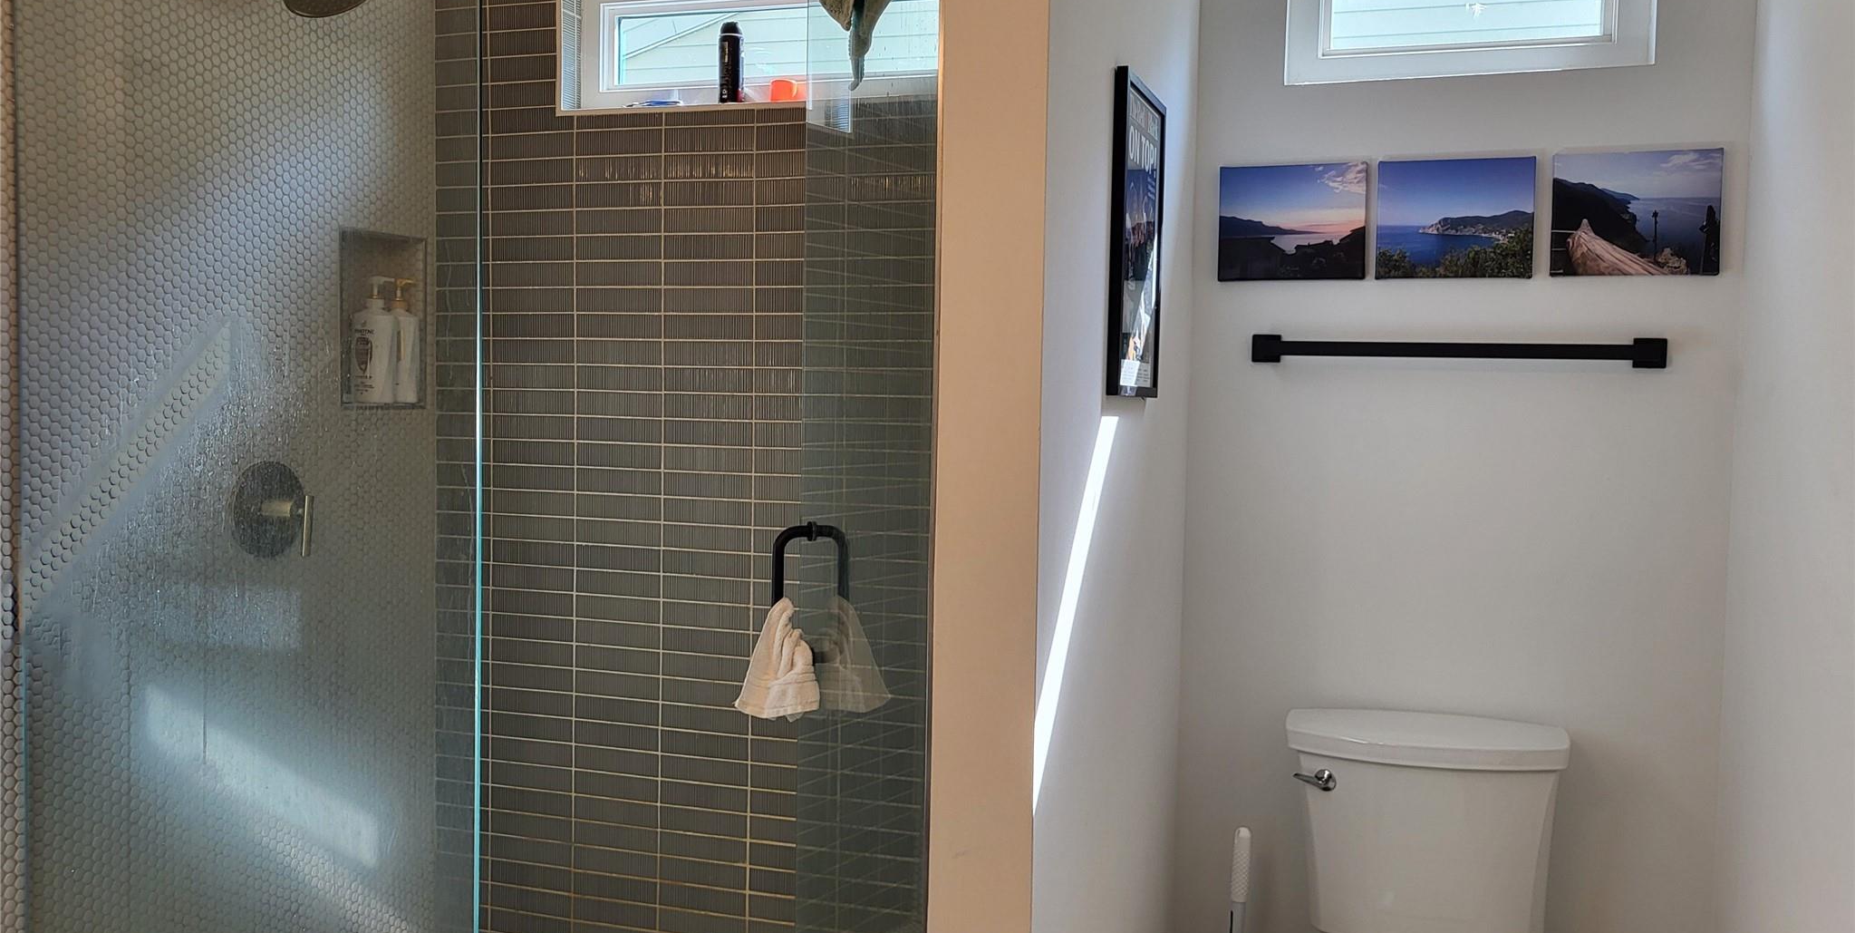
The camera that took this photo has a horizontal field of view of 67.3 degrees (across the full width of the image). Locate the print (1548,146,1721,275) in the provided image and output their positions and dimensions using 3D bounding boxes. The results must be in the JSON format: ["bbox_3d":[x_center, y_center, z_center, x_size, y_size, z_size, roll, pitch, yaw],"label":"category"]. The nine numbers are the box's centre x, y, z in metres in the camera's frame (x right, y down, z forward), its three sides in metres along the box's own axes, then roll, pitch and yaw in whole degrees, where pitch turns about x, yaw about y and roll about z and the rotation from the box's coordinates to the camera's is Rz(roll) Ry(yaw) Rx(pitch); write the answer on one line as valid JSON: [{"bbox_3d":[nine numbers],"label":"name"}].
[{"bbox_3d":[1.169,-0.415,2.303,0.254,0.203,0.030,2,3,17],"label":"print"}]

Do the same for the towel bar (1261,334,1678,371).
[{"bbox_3d":[0.894,-0.197,2.376,0.664,0.050,0.070,2,3,17],"label":"towel bar"}]

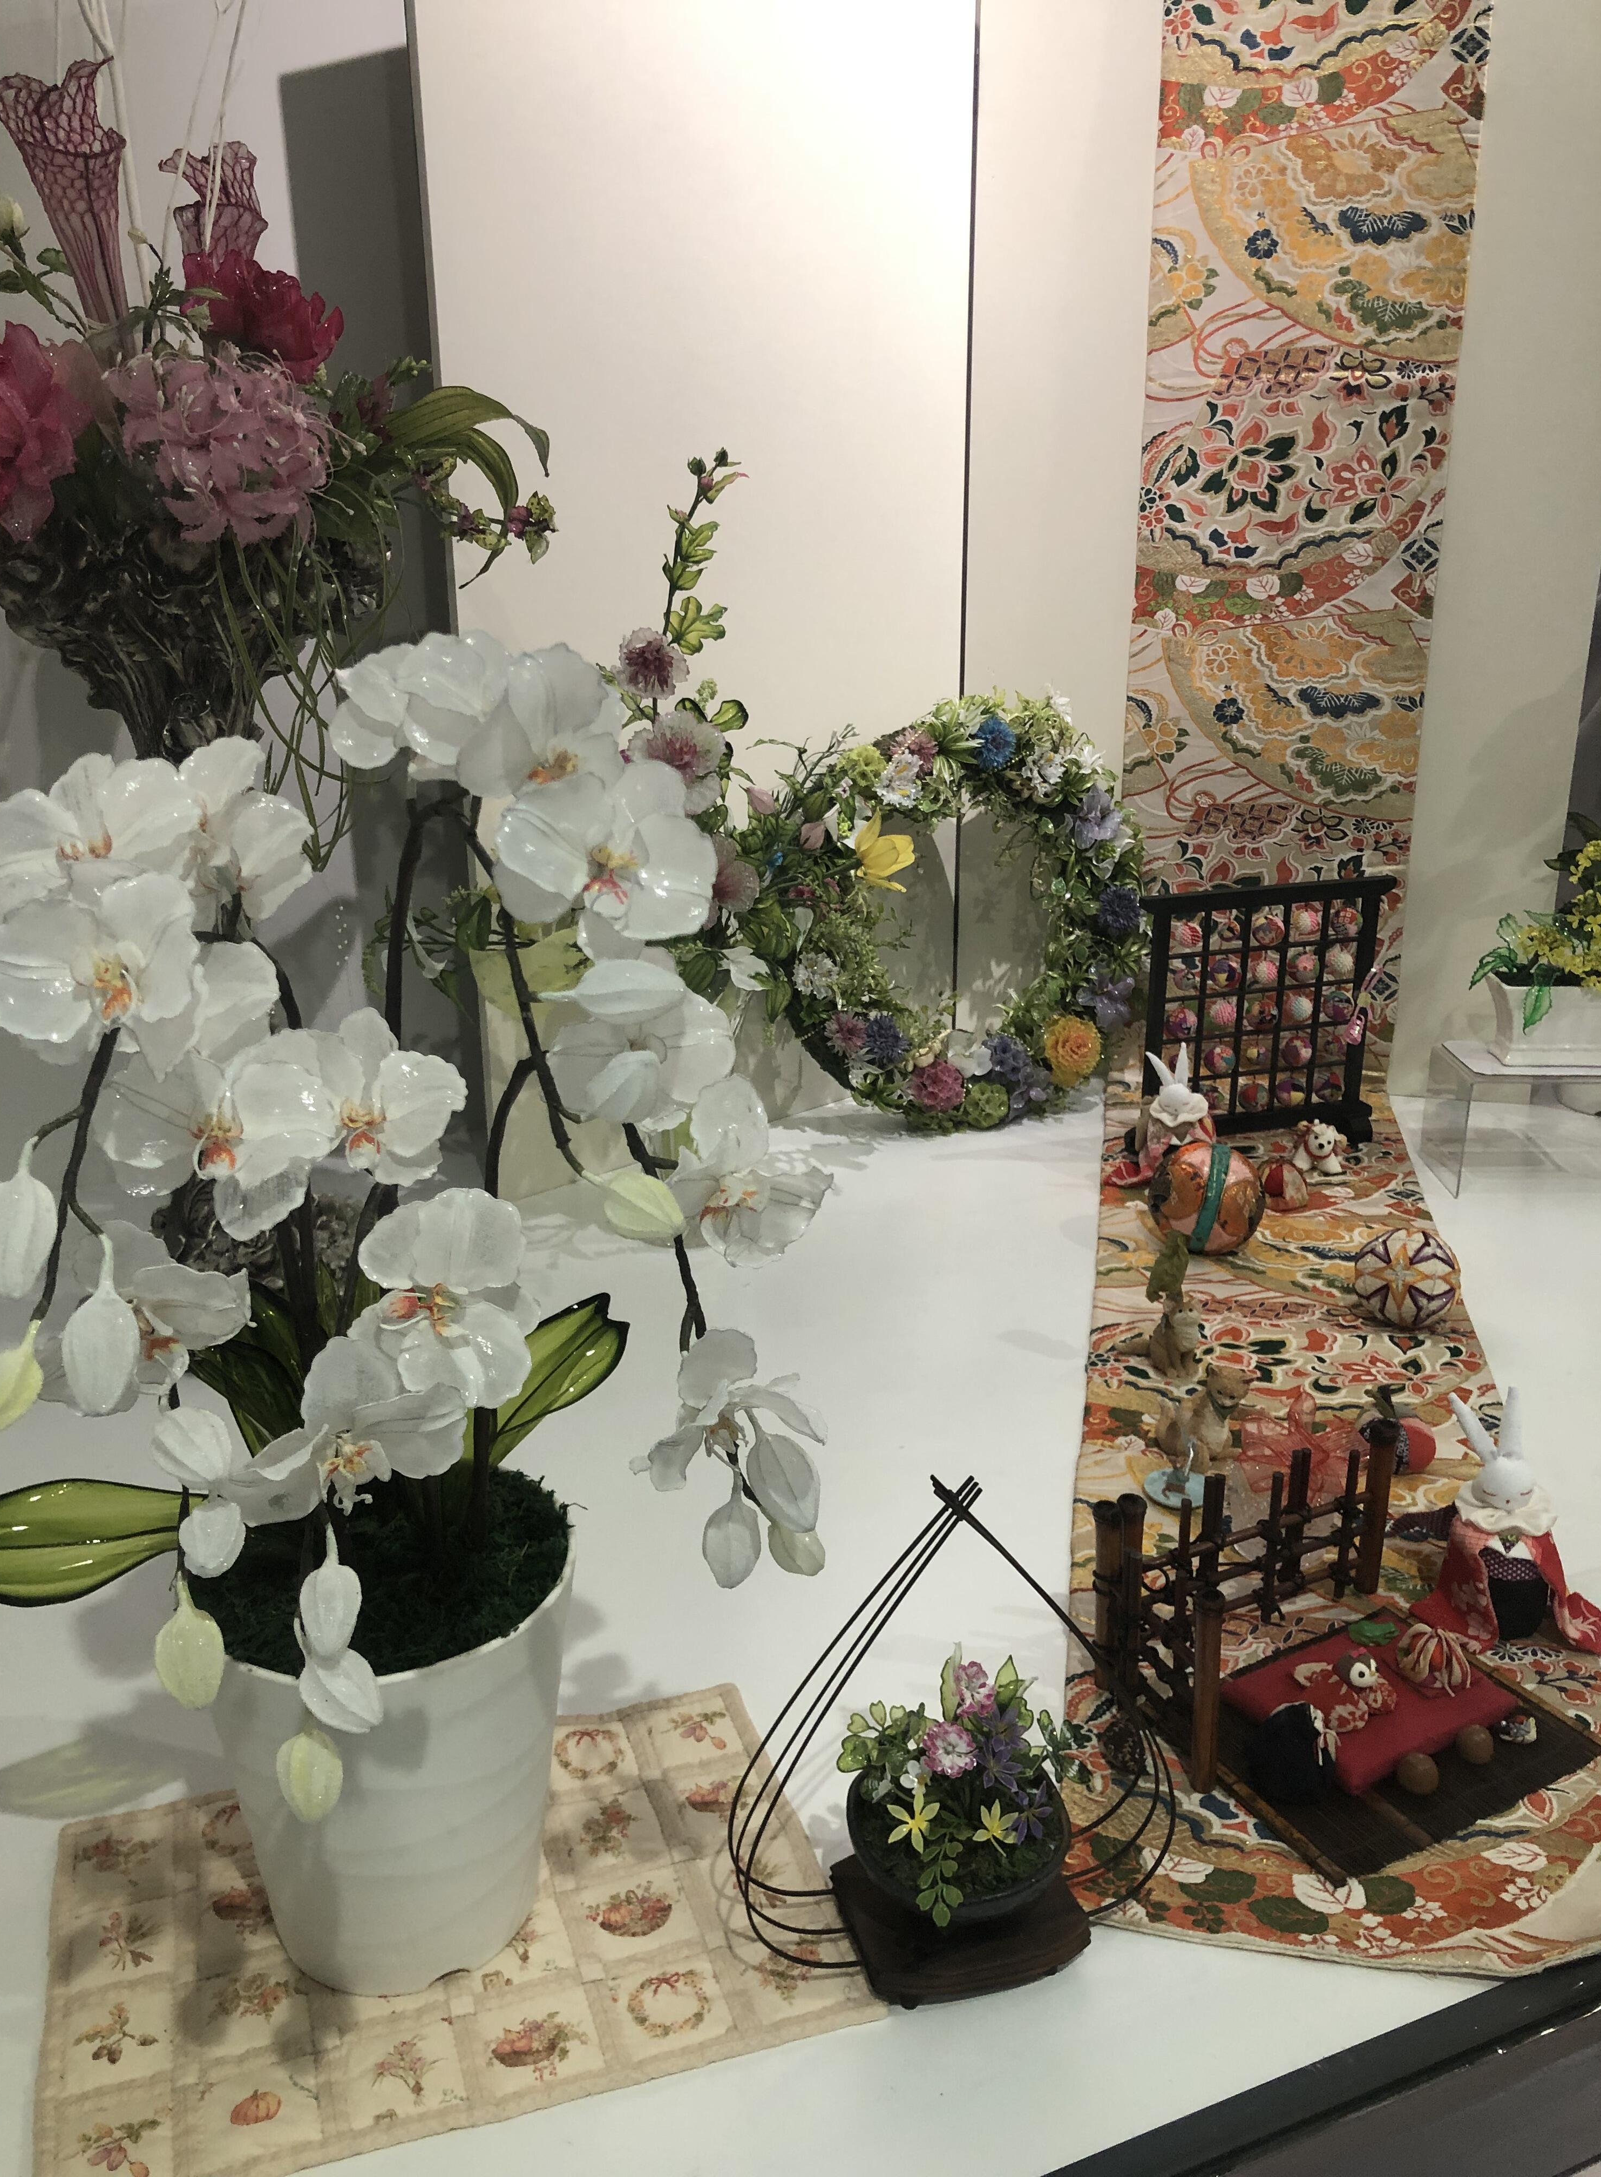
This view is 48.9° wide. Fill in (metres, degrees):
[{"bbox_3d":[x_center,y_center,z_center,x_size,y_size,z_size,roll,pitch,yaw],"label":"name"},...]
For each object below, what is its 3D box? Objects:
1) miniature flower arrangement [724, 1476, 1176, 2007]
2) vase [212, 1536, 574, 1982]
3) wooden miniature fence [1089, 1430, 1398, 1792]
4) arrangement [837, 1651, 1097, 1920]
[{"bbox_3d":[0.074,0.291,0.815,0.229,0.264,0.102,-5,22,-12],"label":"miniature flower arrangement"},{"bbox_3d":[-0.196,0.311,0.864,0.181,0.198,0.181,-1,21,0],"label":"vase"},{"bbox_3d":[0.280,0.277,0.979,0.213,0.123,0.103,-9,20,-24],"label":"wooden miniature fence"},{"bbox_3d":[0.079,0.326,0.826,0.128,0.146,0.115,-5,22,-11],"label":"arrangement"}]

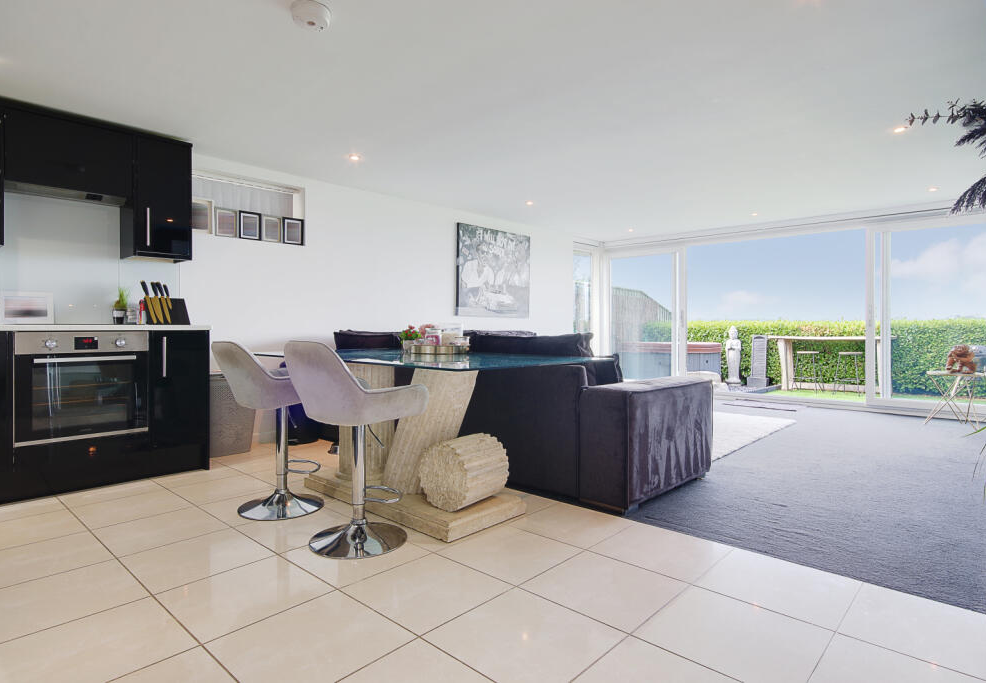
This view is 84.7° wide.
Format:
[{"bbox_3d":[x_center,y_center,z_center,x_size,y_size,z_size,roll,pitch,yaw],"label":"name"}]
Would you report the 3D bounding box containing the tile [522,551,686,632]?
[{"bbox_3d":[0.385,0.844,1.858,0.433,0.010,0.427,1,2,43],"label":"tile"}]

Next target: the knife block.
[{"bbox_3d":[-2.156,-0.194,3.590,0.100,0.187,0.275,1,2,42],"label":"knife block"}]

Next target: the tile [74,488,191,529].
[{"bbox_3d":[-1.786,0.832,2.695,0.433,0.010,0.427,1,2,43],"label":"tile"}]

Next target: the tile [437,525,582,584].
[{"bbox_3d":[0.067,0.839,2.151,0.433,0.010,0.427,1,2,43],"label":"tile"}]

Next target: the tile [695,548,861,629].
[{"bbox_3d":[0.980,0.843,1.865,0.433,0.010,0.388,1,2,43],"label":"tile"}]

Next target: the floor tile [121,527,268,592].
[{"bbox_3d":[-1.184,0.870,2.176,0.443,0.010,0.443,1,2,42],"label":"floor tile"}]

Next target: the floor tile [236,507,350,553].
[{"bbox_3d":[-0.885,0.864,2.505,0.443,0.010,0.443,1,2,42],"label":"floor tile"}]

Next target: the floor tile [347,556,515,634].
[{"bbox_3d":[-0.232,0.877,1.910,0.443,0.010,0.443,1,2,42],"label":"floor tile"}]

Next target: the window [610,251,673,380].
[{"bbox_3d":[2.076,-0.288,7.530,1.030,1.900,0.070,1,2,43],"label":"window"}]

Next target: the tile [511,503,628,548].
[{"bbox_3d":[0.343,0.832,2.451,0.433,0.010,0.388,1,2,43],"label":"tile"}]

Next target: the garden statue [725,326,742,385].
[{"bbox_3d":[4.790,0.270,10.723,0.320,1.130,0.280,1,1,29],"label":"garden statue"}]

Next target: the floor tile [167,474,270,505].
[{"bbox_3d":[-1.547,0.851,3.106,0.443,0.010,0.443,1,2,42],"label":"floor tile"}]

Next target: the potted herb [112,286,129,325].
[{"bbox_3d":[-2.384,-0.224,3.460,0.100,0.250,0.100,1,2,42],"label":"potted herb"}]

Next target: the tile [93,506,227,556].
[{"bbox_3d":[-1.467,0.838,2.402,0.433,0.010,0.427,1,2,43],"label":"tile"}]

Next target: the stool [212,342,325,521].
[{"bbox_3d":[-1.115,0.423,2.779,0.480,0.860,0.470,-1,2,-43],"label":"stool"}]

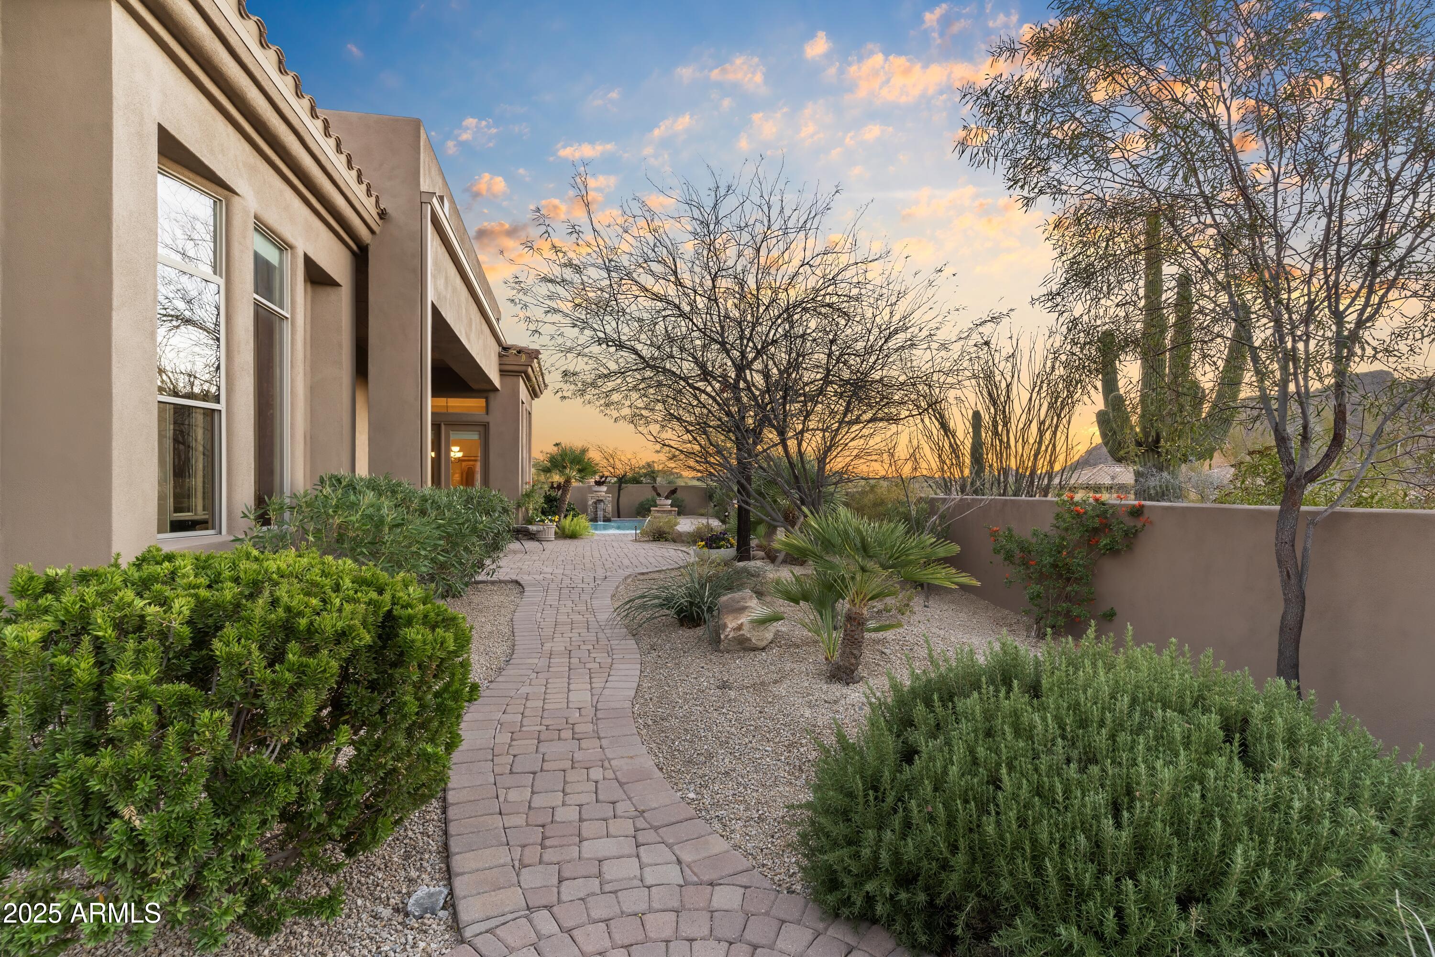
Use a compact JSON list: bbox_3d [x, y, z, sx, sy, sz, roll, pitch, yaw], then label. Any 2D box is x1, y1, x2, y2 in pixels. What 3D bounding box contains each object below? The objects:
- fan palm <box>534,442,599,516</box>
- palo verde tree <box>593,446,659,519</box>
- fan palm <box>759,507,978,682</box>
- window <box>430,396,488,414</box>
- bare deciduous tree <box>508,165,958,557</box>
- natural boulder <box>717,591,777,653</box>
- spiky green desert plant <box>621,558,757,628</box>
[{"bbox_3d":[-3.850,0.129,17.300,1.600,2.150,1.600,0,-1,0],"label":"fan palm"},{"bbox_3d":[-3.208,0.156,23.500,2.250,2.600,2.200,0,-1,0],"label":"palo verde tree"},{"bbox_3d":[1.068,0.834,4.800,1.500,1.250,1.400,0,-1,0],"label":"fan palm"},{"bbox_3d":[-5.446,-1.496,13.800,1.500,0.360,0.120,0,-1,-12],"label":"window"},{"bbox_3d":[0.217,-1.670,9.700,6.300,5.600,5.900,0,-1,0],"label":"bare deciduous tree"},{"bbox_3d":[0.239,1.157,5.550,0.480,0.460,0.450,0,-1,0],"label":"natural boulder"},{"bbox_3d":[-0.280,1.080,6.500,1.350,0.660,1.250,0,0,0],"label":"spiky green desert plant"}]

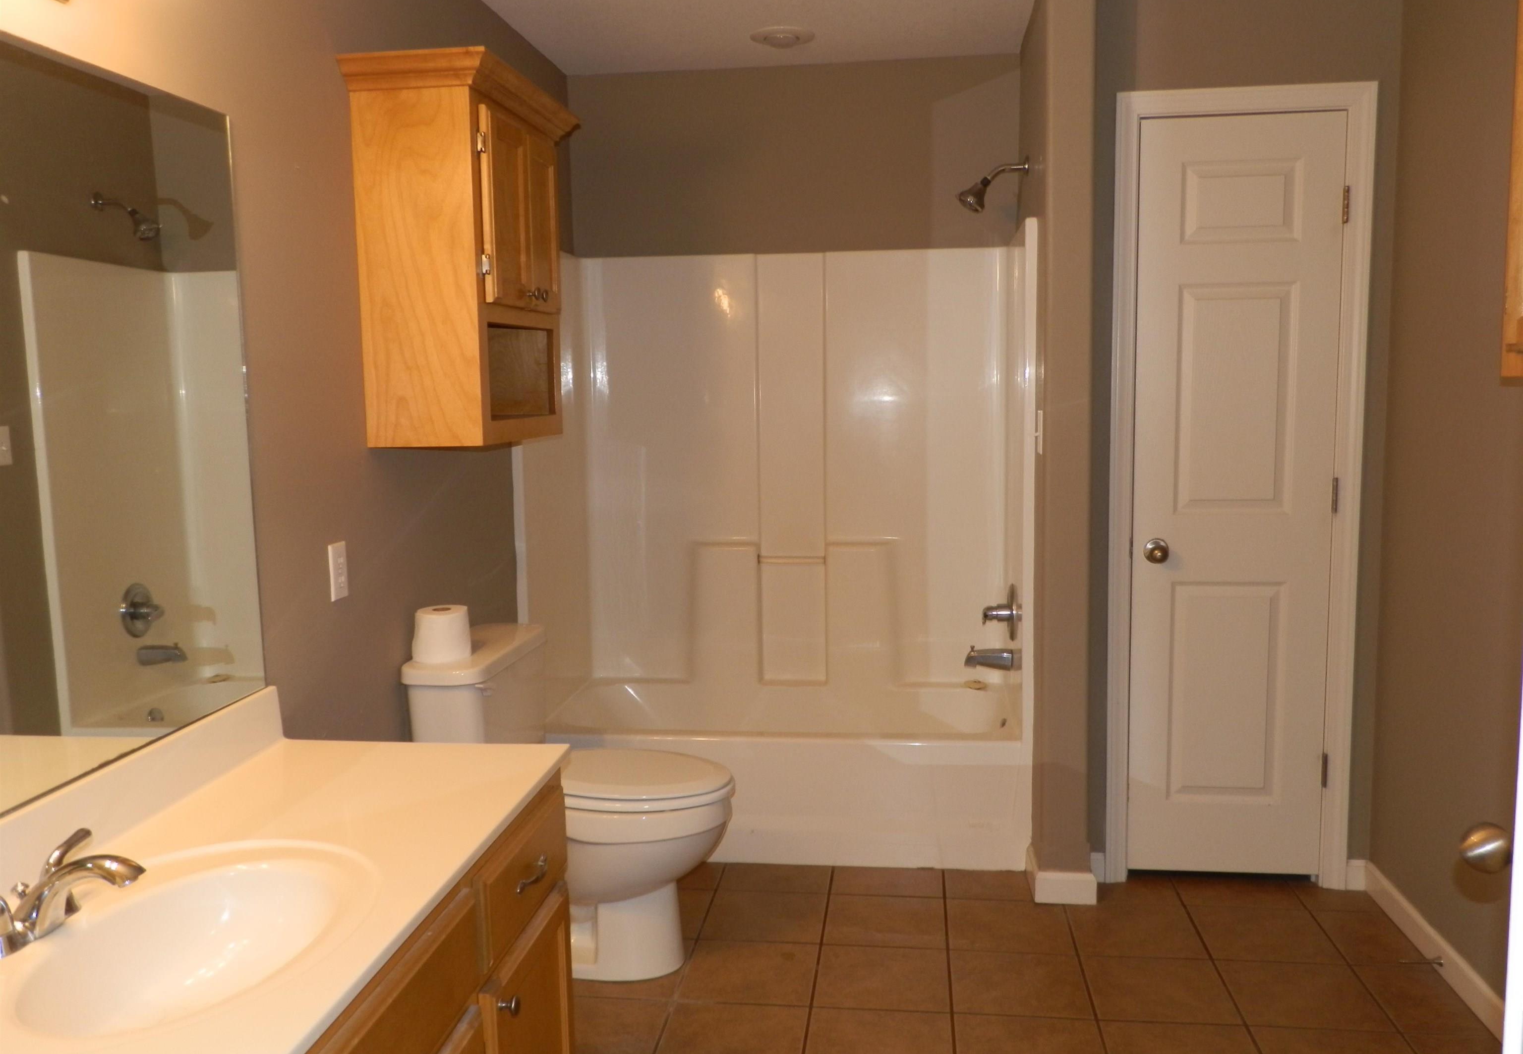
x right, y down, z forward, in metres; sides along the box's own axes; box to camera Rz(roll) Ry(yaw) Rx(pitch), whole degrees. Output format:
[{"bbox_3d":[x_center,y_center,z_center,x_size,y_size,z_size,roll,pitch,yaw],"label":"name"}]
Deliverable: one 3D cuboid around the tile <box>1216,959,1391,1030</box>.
[{"bbox_3d":[1.218,1.058,2.779,0.308,0.010,0.308,0,6,7],"label":"tile"}]

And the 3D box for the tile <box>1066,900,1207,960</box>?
[{"bbox_3d":[0.950,1.032,3.140,0.305,0.010,0.301,0,6,7],"label":"tile"}]

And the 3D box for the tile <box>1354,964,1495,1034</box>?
[{"bbox_3d":[1.476,1.063,2.763,0.187,0.010,0.301,0,6,7],"label":"tile"}]

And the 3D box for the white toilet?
[{"bbox_3d":[-0.419,0.670,2.994,0.700,0.773,0.500,0,6,7],"label":"white toilet"}]

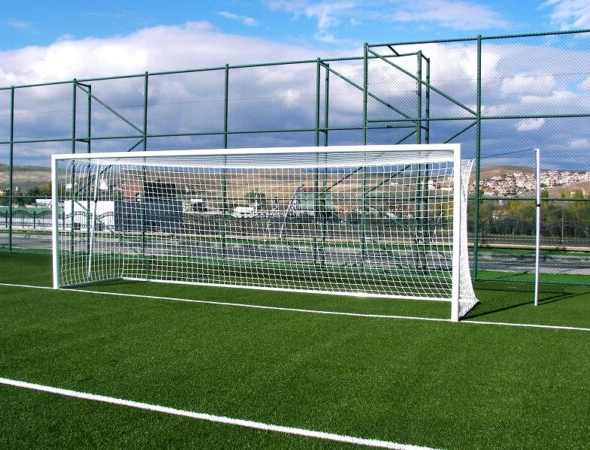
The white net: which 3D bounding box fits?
[{"bbox_3d":[-0.687,0.035,11.388,7.560,2.520,2.200,1,1,22],"label":"white net"}]

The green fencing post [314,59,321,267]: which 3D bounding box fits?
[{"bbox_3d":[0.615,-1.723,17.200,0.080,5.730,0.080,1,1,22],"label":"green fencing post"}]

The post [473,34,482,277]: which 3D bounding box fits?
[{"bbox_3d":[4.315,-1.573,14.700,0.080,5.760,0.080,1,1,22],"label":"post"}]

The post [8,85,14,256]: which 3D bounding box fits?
[{"bbox_3d":[-9.717,-1.878,21.400,0.080,5.710,0.080,1,1,22],"label":"post"}]

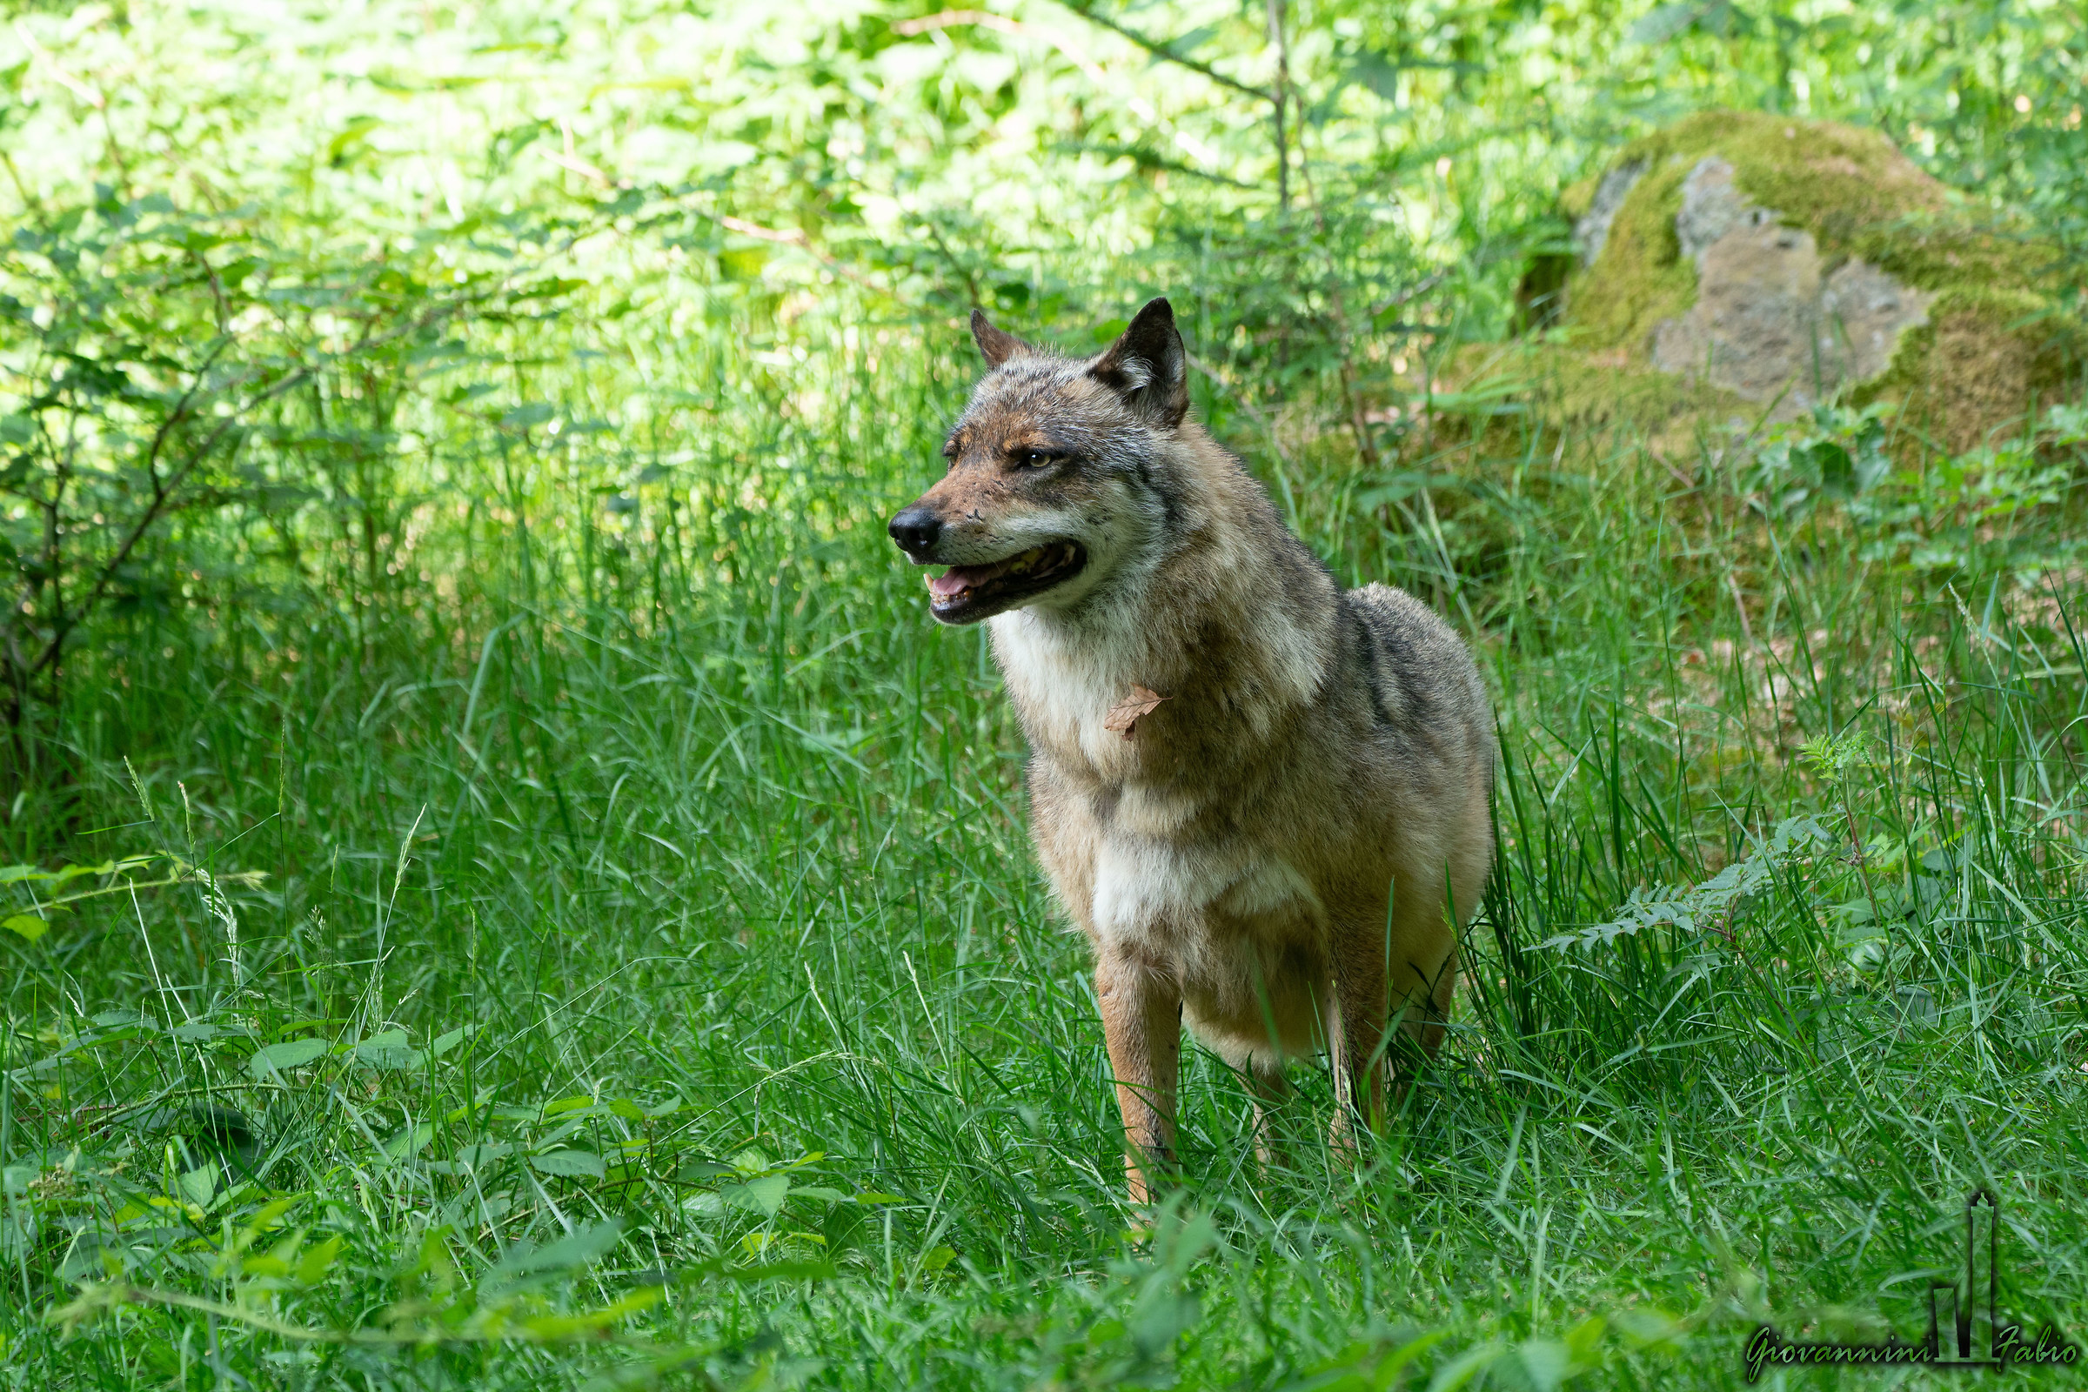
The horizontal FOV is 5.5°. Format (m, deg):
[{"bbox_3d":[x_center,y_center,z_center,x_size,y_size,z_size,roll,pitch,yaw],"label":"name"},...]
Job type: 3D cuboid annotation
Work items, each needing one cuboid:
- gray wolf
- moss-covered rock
[{"bbox_3d":[0.182,0.047,21.600,0.410,0.930,1.100,1,5,16],"label":"gray wolf"},{"bbox_3d":[0.881,-0.472,26.200,0.760,0.450,0.600,0,5,0],"label":"moss-covered rock"}]

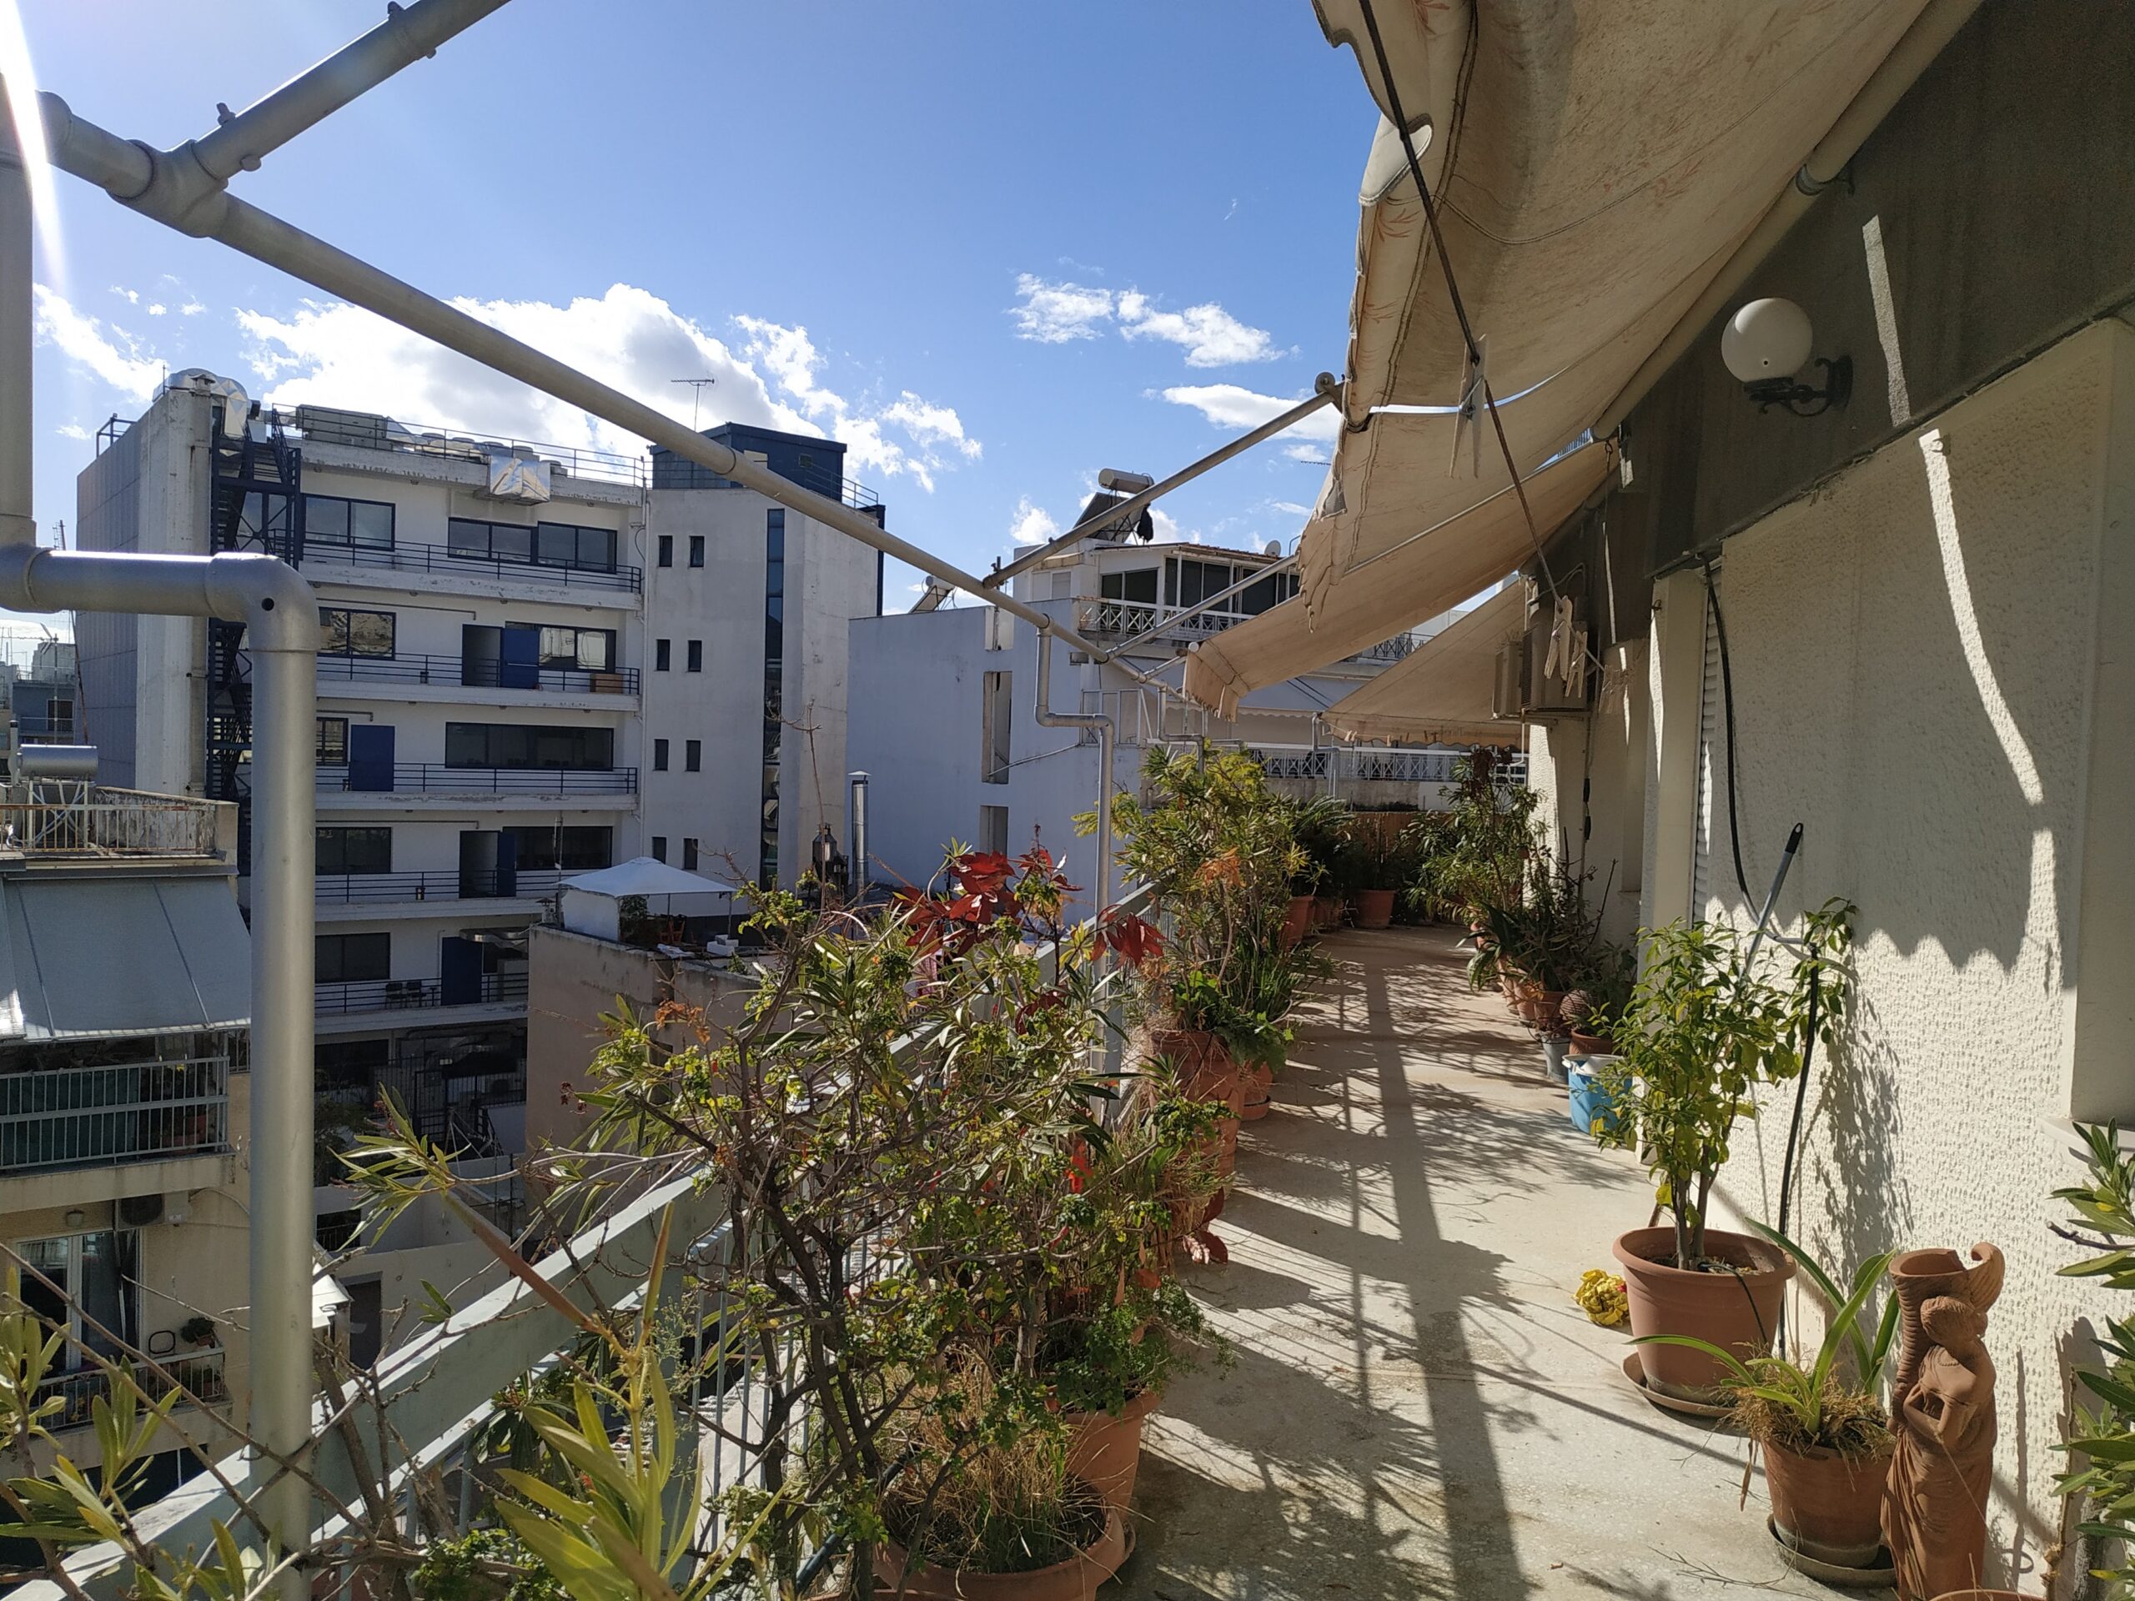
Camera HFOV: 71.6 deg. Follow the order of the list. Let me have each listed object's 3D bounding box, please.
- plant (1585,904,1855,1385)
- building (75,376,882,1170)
[{"bbox_3d":[1.620,0.840,3.720,0.590,1.160,0.560,2,1,11],"label":"plant"},{"bbox_3d":[-20.803,-0.809,53.486,24.000,23.500,18.000,1,1,-36],"label":"building"}]

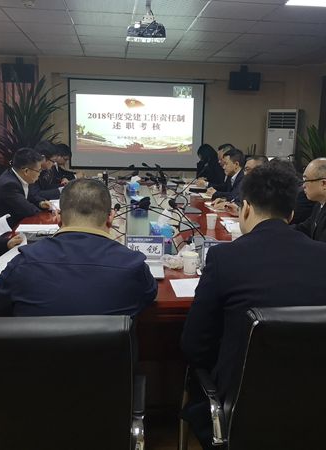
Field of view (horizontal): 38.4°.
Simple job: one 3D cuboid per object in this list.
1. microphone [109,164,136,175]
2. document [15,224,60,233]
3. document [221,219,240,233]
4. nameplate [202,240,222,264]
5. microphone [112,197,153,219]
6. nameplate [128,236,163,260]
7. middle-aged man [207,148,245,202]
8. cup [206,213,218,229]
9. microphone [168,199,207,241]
[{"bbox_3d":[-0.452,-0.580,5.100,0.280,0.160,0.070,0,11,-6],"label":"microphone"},{"bbox_3d":[-0.857,0.017,3.205,0.290,0.012,0.215,0,12,-6],"label":"document"},{"bbox_3d":[0.552,0.009,3.240,0.260,0.015,0.300,0,11,-6],"label":"document"},{"bbox_3d":[0.308,0.146,2.441,0.205,0.115,0.060,0,12,-6],"label":"nameplate"},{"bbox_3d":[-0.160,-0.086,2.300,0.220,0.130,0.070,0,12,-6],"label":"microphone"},{"bbox_3d":[-0.088,0.118,2.374,0.190,0.110,0.060,0,11,-6],"label":"nameplate"},{"bbox_3d":[0.637,-0.092,4.439,0.680,1.260,0.540,0,11,-6],"label":"middle-aged man"},{"bbox_3d":[0.343,-0.022,3.310,0.075,0.090,0.075,1,12,0],"label":"cup"},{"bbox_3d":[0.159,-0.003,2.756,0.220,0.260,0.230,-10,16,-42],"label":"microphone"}]

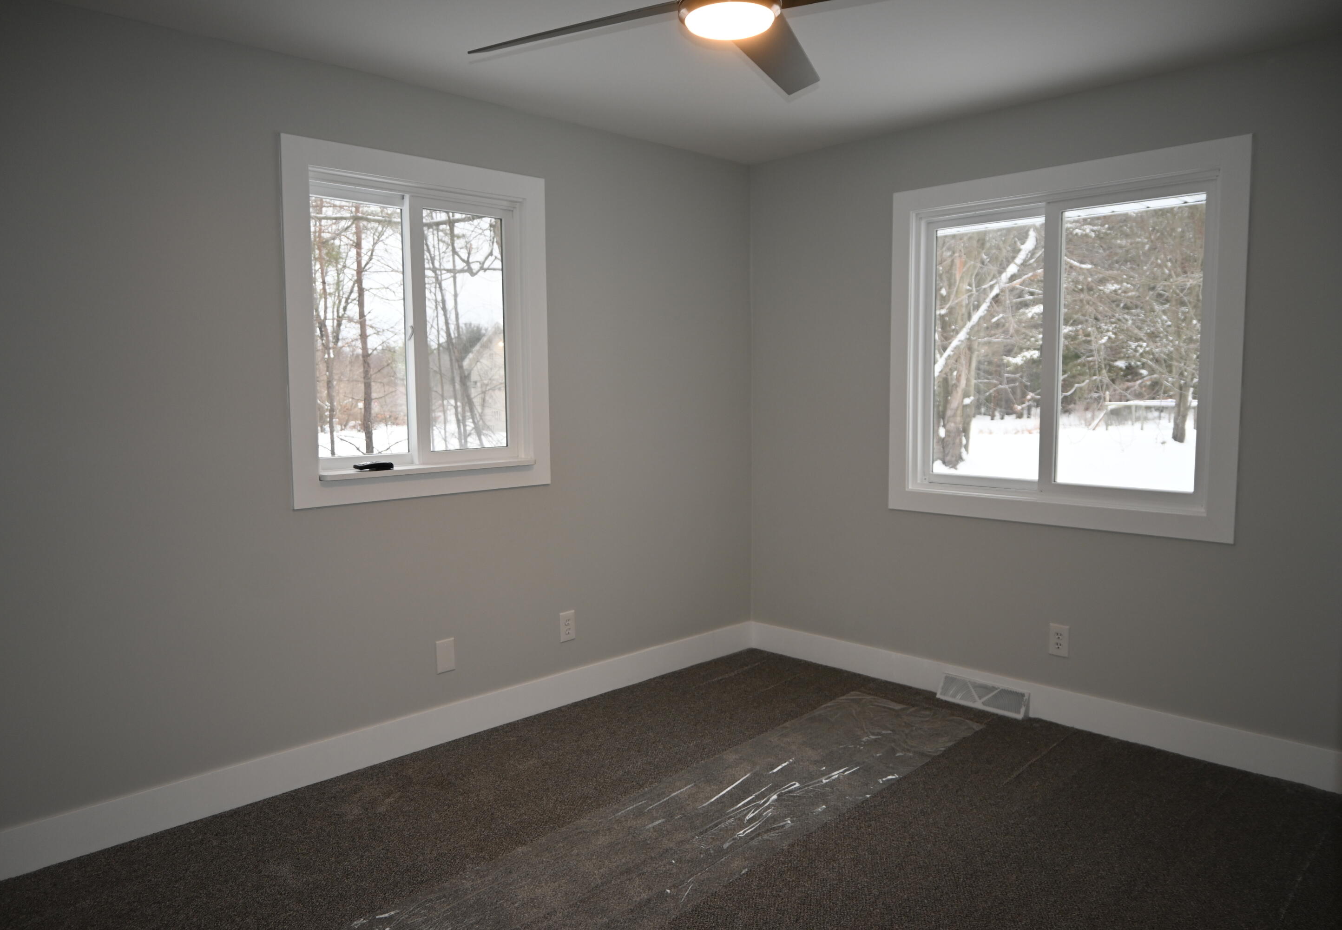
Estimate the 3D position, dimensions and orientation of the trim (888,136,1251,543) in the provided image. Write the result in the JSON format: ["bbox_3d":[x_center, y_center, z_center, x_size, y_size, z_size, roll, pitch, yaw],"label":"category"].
[{"bbox_3d":[1.472,-0.452,3.630,0.090,1.369,1.353,-5,7,-45],"label":"trim"}]

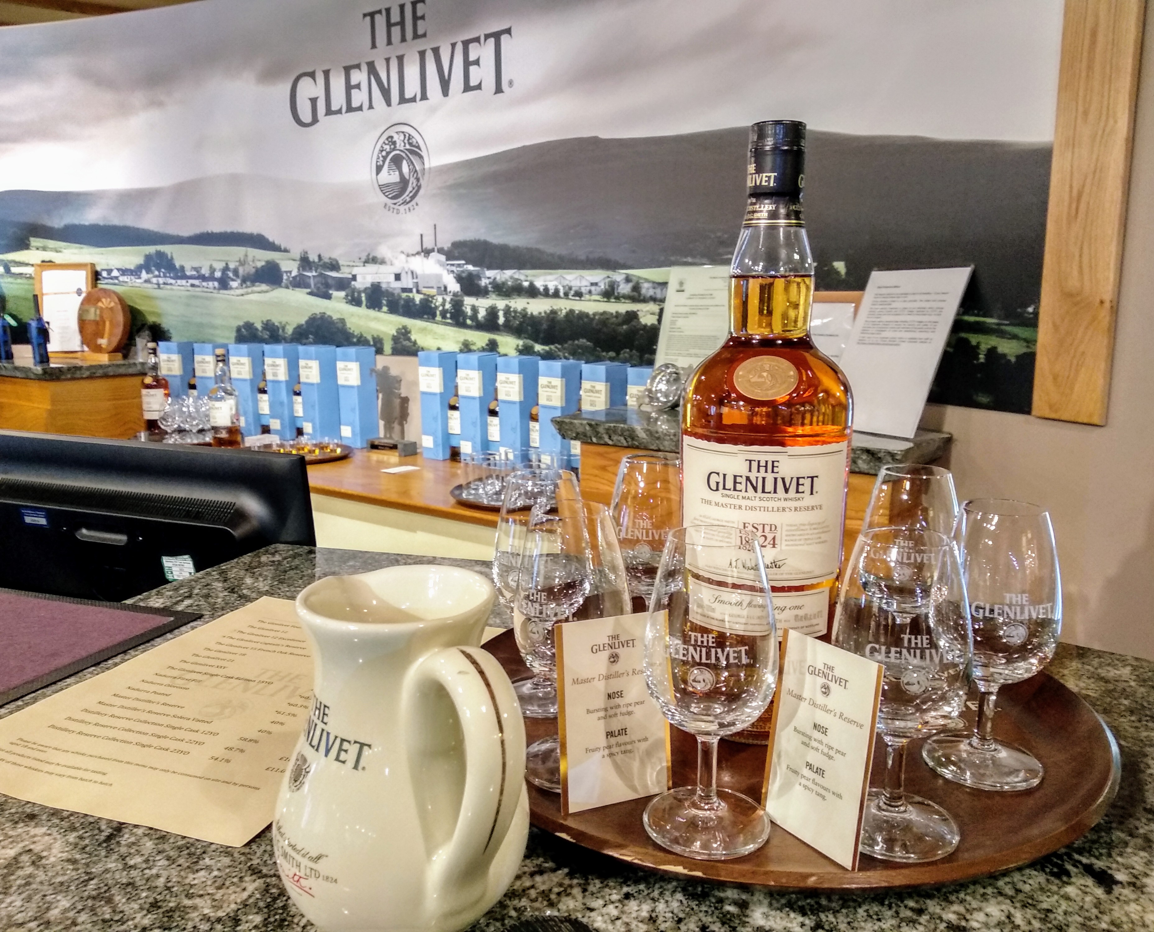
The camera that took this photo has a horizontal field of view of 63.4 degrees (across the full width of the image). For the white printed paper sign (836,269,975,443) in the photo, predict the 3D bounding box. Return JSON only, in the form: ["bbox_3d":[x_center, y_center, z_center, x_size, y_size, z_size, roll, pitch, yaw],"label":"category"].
[{"bbox_3d":[0.541,-0.199,1.607,0.006,0.302,0.215,21,-3,-32],"label":"white printed paper sign"}]

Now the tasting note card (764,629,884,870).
[{"bbox_3d":[0.106,0.123,0.411,0.004,0.090,0.054,1,8,-36],"label":"tasting note card"}]

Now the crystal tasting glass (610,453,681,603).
[{"bbox_3d":[0.048,0.061,0.583,0.058,0.133,0.058,1,11,5],"label":"crystal tasting glass"}]

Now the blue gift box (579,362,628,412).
[{"bbox_3d":[0.074,-0.096,2.296,0.084,0.306,0.084,-9,14,-38],"label":"blue gift box"}]

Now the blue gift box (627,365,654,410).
[{"bbox_3d":[0.173,-0.072,2.146,0.080,0.305,0.080,-10,14,-41],"label":"blue gift box"}]

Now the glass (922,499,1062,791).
[{"bbox_3d":[0.200,0.082,0.449,0.056,0.129,0.056,1,11,7],"label":"glass"}]

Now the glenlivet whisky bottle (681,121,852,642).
[{"bbox_3d":[0.105,-0.016,0.515,0.092,0.326,0.092,2,11,14],"label":"glenlivet whisky bottle"}]

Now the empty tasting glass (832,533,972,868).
[{"bbox_3d":[0.143,0.098,0.415,0.059,0.136,0.059,1,10,10],"label":"empty tasting glass"}]

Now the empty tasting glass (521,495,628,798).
[{"bbox_3d":[-0.002,0.088,0.474,0.059,0.136,0.059,0,10,0],"label":"empty tasting glass"}]

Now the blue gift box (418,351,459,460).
[{"bbox_3d":[-0.382,-0.171,2.631,0.081,0.297,0.081,8,14,38],"label":"blue gift box"}]

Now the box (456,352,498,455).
[{"bbox_3d":[-0.271,-0.157,2.604,0.080,0.305,0.080,7,13,37],"label":"box"}]

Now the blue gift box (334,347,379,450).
[{"bbox_3d":[-0.667,-0.211,2.859,0.081,0.297,0.081,7,13,33],"label":"blue gift box"}]

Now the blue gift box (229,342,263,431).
[{"bbox_3d":[-1.092,-0.252,3.127,0.080,0.305,0.080,4,11,25],"label":"blue gift box"}]

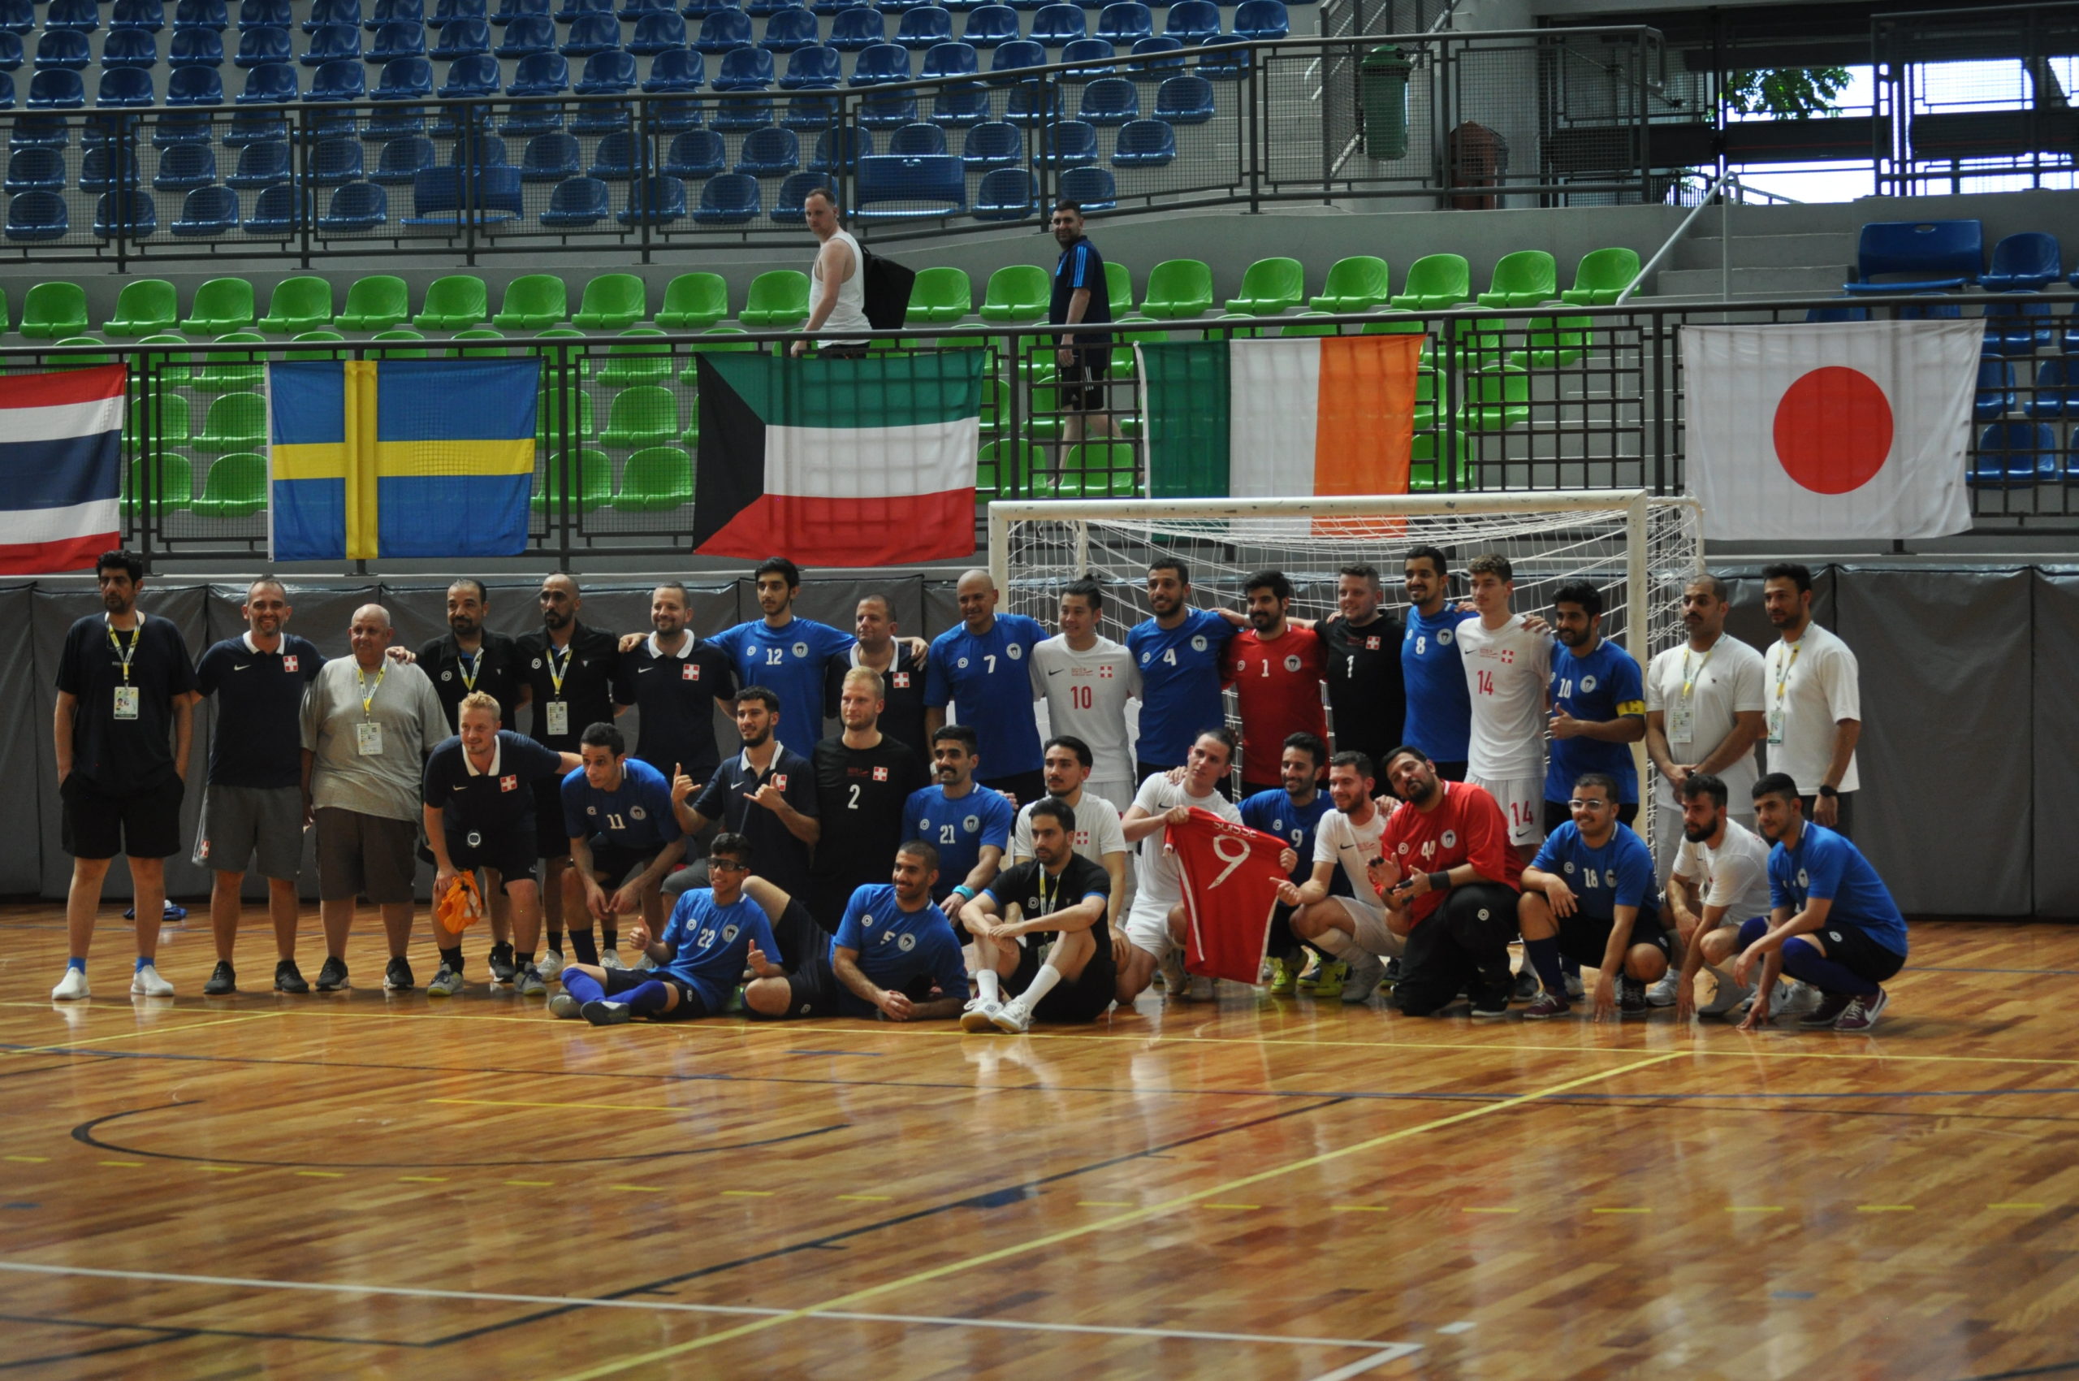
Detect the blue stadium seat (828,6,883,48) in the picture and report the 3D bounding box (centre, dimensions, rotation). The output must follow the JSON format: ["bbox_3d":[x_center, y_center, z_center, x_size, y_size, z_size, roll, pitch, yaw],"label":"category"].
[{"bbox_3d":[-1.458,-5.221,37.400,0.430,0.350,0.400,0,0,11],"label":"blue stadium seat"}]

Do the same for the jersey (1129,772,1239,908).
[{"bbox_3d":[0.563,0.578,18.200,0.440,0.530,0.280,7,4,-3],"label":"jersey"}]

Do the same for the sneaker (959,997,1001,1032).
[{"bbox_3d":[-0.216,1.197,17.470,0.110,0.130,0.290,0,-11,10],"label":"sneaker"}]

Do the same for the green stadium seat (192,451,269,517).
[{"bbox_3d":[-4.813,-1.230,28.200,0.440,0.400,0.440,-1,1,4],"label":"green stadium seat"}]

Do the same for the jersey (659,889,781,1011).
[{"bbox_3d":[-1.309,1.045,19.200,0.460,0.490,0.280,0,-14,32],"label":"jersey"}]

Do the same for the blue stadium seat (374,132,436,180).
[{"bbox_3d":[-4.719,-3.972,35.100,0.450,0.390,0.420,0,1,6],"label":"blue stadium seat"}]

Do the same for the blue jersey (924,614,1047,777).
[{"bbox_3d":[-0.236,0.024,20.200,0.530,0.700,0.300,0,1,10],"label":"blue jersey"}]

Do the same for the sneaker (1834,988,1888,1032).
[{"bbox_3d":[2.861,1.107,16.450,0.110,0.120,0.280,0,18,37],"label":"sneaker"}]

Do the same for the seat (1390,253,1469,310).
[{"bbox_3d":[2.412,-2.522,29.200,0.420,0.365,0.400,0,1,23],"label":"seat"}]

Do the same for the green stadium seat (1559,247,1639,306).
[{"bbox_3d":[3.441,-2.535,29.000,0.430,0.350,0.400,0,1,20],"label":"green stadium seat"}]

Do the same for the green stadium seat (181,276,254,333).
[{"bbox_3d":[-5.265,-2.456,30.300,0.440,0.400,0.440,-1,1,4],"label":"green stadium seat"}]

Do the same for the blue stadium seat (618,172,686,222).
[{"bbox_3d":[-2.793,-3.537,34.100,0.450,0.390,0.420,0,1,6],"label":"blue stadium seat"}]

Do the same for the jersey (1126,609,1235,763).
[{"bbox_3d":[0.601,-0.018,20.600,0.480,0.700,0.280,0,1,9],"label":"jersey"}]

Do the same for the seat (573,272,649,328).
[{"bbox_3d":[-2.774,-2.509,30.500,0.420,0.365,0.400,0,1,9],"label":"seat"}]

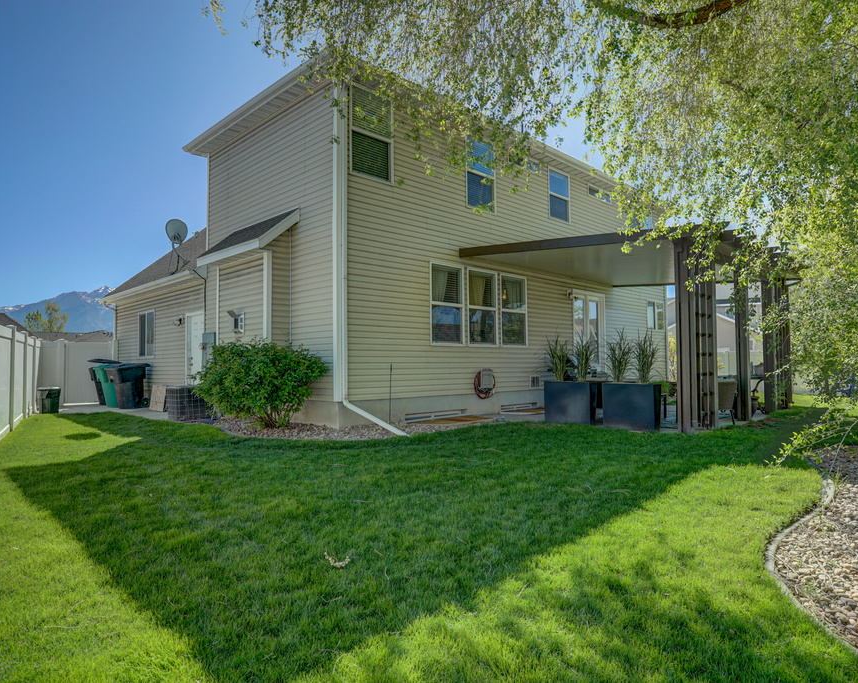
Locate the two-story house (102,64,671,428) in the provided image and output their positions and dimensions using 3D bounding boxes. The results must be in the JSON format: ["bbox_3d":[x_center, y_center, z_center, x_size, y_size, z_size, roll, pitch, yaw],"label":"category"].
[{"bbox_3d":[-1.071,-1.800,17.620,13.500,7.200,12.400,2,-3,-44],"label":"two-story house"}]

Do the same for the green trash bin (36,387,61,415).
[{"bbox_3d":[-8.572,1.334,12.927,0.460,0.630,0.420,2,-3,-44],"label":"green trash bin"}]

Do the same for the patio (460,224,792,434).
[{"bbox_3d":[4.599,-0.182,11.639,6.400,3.320,4.950,2,-3,-44],"label":"patio"}]

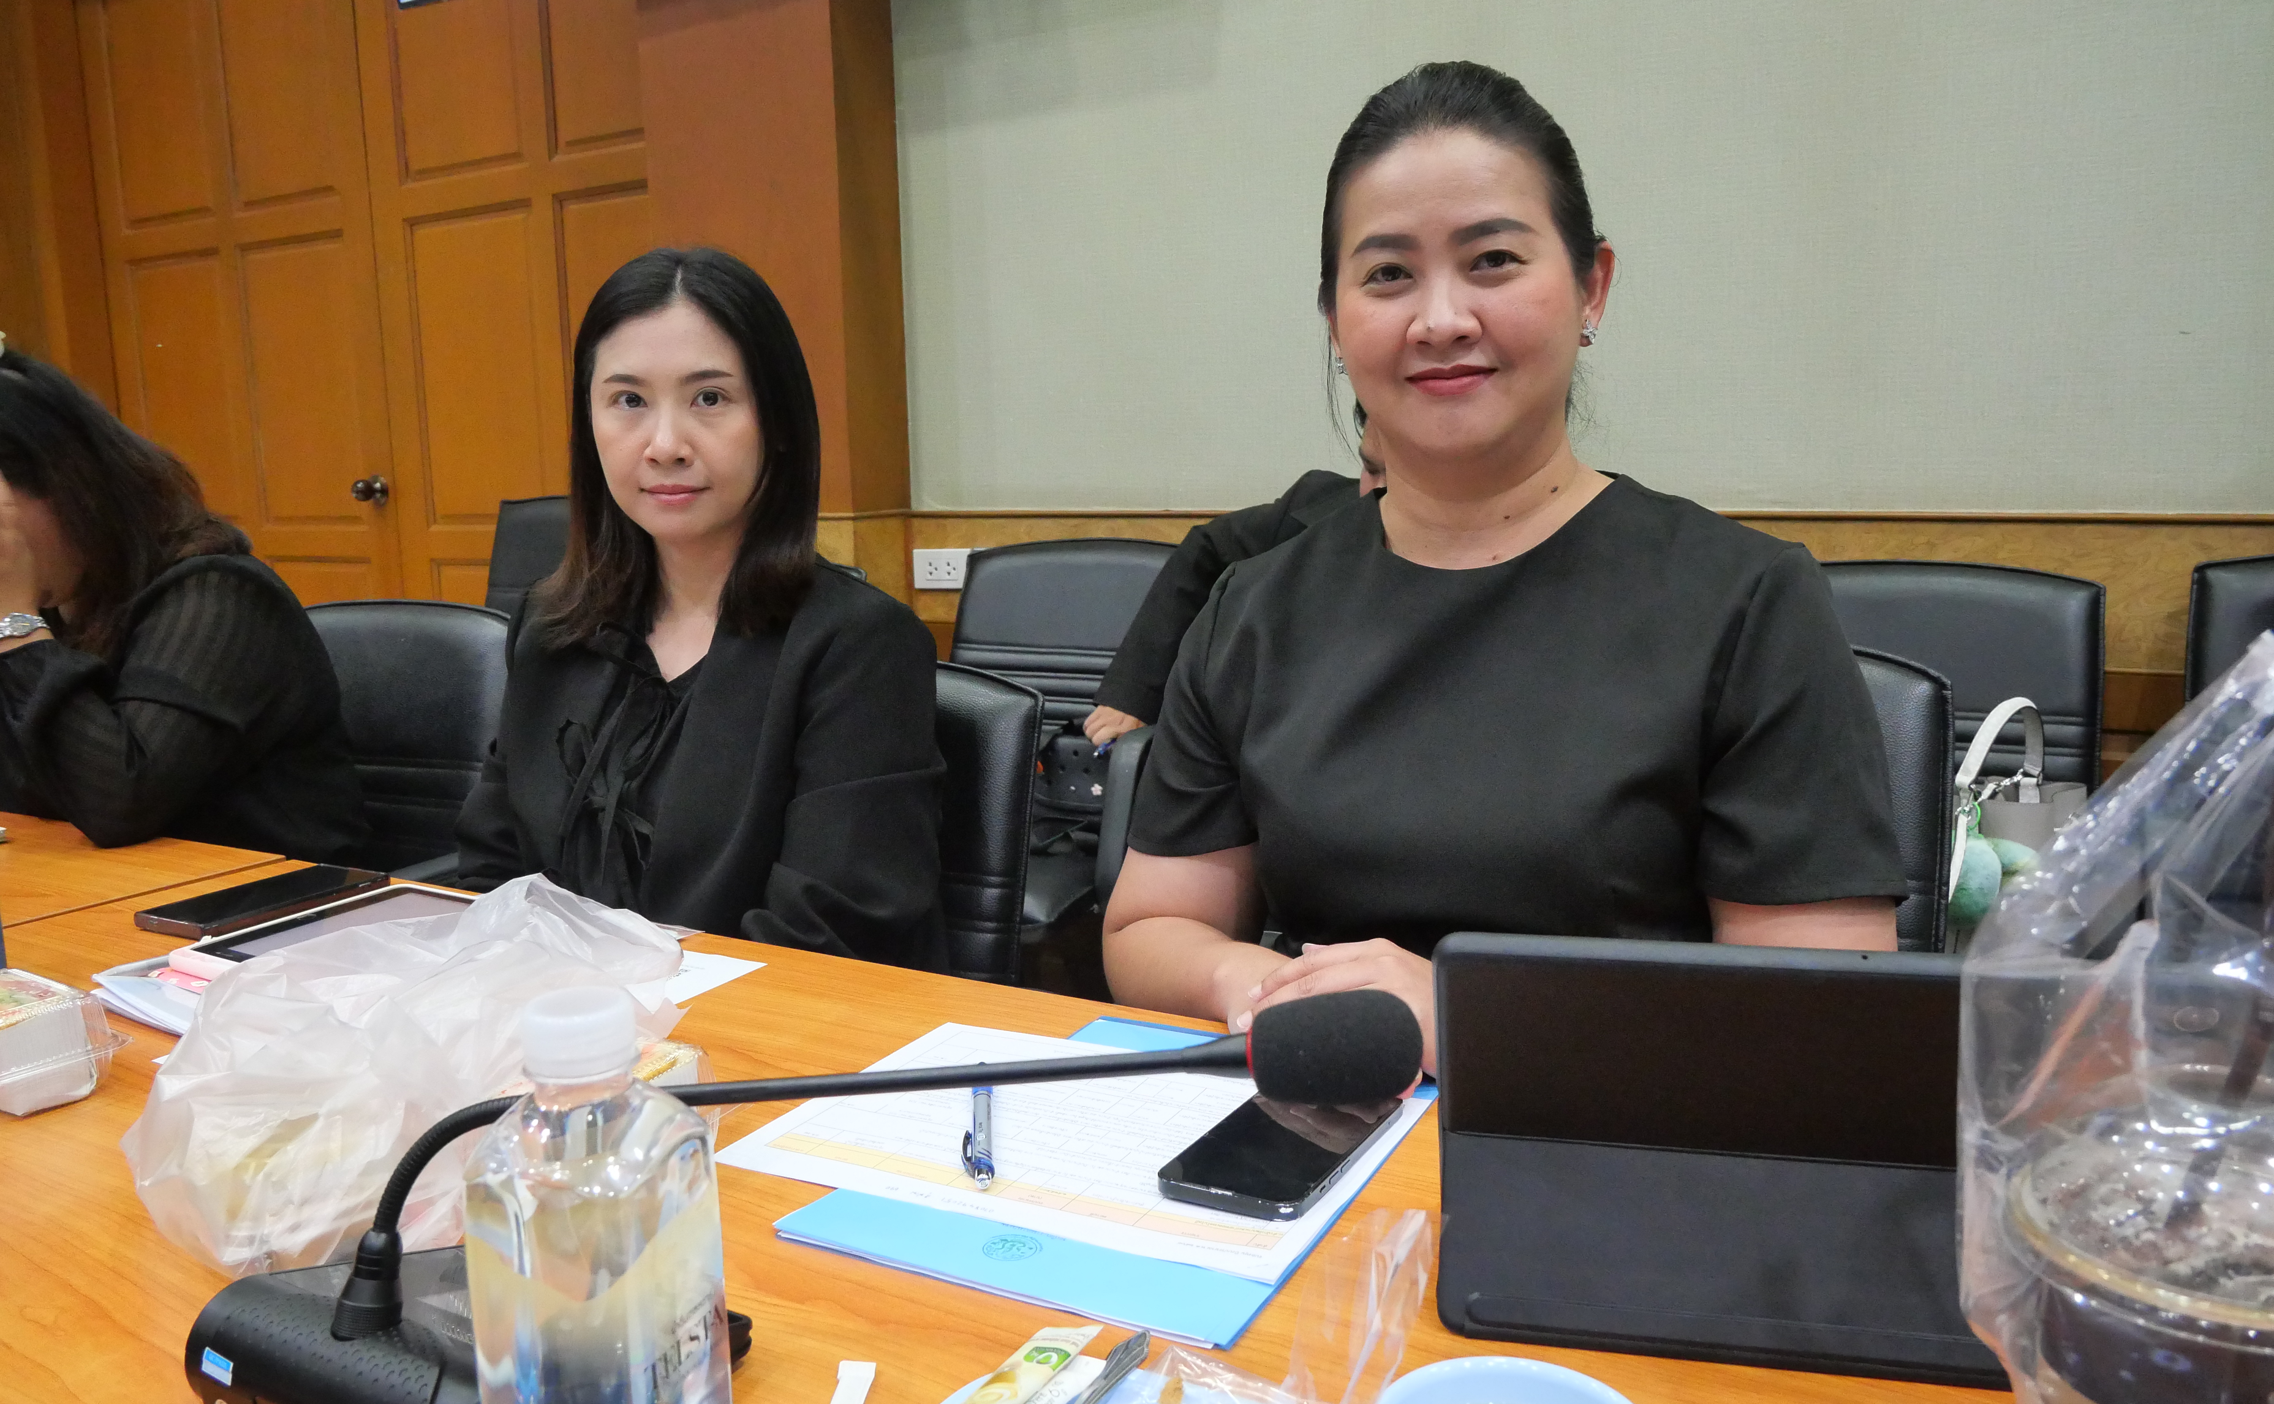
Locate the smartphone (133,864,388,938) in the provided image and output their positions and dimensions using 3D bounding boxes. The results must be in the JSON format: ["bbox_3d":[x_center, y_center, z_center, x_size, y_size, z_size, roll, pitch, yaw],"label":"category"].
[{"bbox_3d":[-0.708,0.158,1.238,0.080,0.011,0.165,2,9,19],"label":"smartphone"}]

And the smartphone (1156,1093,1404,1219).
[{"bbox_3d":[0.075,0.217,0.749,0.071,0.008,0.147,4,9,29],"label":"smartphone"}]

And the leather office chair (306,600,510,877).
[{"bbox_3d":[-0.965,0.389,1.556,0.600,0.960,0.640,2,9,20],"label":"leather office chair"}]

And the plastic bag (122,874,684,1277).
[{"bbox_3d":[-0.363,0.164,0.775,0.250,0.120,0.240,3,9,25],"label":"plastic bag"}]

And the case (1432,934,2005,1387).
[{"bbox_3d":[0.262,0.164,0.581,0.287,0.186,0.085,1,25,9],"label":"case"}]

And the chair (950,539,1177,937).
[{"bbox_3d":[-0.185,0.270,2.251,0.600,0.985,0.640,3,9,27],"label":"chair"}]

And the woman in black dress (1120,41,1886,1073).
[{"bbox_3d":[0.173,0.264,0.957,0.530,1.350,0.650,3,9,24],"label":"woman in black dress"}]

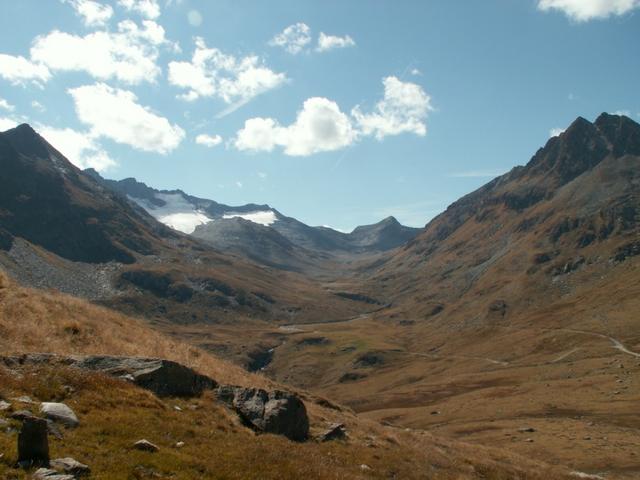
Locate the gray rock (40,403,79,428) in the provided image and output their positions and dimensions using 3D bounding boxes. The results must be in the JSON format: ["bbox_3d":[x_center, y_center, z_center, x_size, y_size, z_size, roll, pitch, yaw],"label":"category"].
[{"bbox_3d":[-3.301,2.224,8.200,0.470,0.280,0.360,0,0,0],"label":"gray rock"}]

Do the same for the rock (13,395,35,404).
[{"bbox_3d":[-4.078,2.194,8.900,0.300,0.120,0.240,0,0,0],"label":"rock"}]

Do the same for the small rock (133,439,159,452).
[{"bbox_3d":[-2.022,2.382,7.500,0.290,0.140,0.220,0,0,0],"label":"small rock"}]

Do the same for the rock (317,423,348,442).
[{"bbox_3d":[0.189,2.915,9.800,0.420,0.270,0.330,0,0,0],"label":"rock"}]

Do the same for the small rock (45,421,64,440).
[{"bbox_3d":[-3.118,2.237,7.600,0.260,0.200,0.240,0,0,0],"label":"small rock"}]

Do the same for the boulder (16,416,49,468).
[{"bbox_3d":[-3.132,2.195,7.050,0.340,0.520,0.260,0,0,0],"label":"boulder"}]

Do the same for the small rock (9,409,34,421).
[{"bbox_3d":[-3.724,2.184,8.100,0.290,0.130,0.230,0,0,0],"label":"small rock"}]

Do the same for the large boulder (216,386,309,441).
[{"bbox_3d":[-0.844,2.547,9.500,1.330,0.750,0.950,0,0,0],"label":"large boulder"}]

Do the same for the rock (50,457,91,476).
[{"bbox_3d":[-2.622,2.380,6.800,0.410,0.170,0.310,0,0,0],"label":"rock"}]

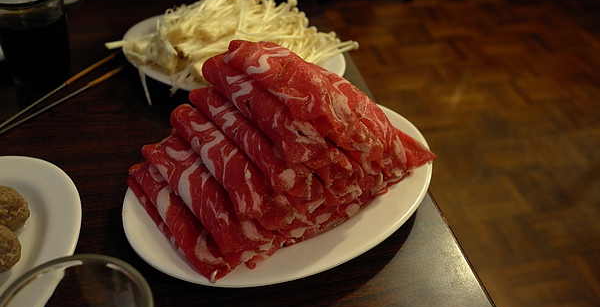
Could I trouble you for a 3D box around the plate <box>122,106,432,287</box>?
[{"bbox_3d":[-0.010,0.026,0.492,0.278,0.027,0.200,-25,50,-30],"label":"plate"}]

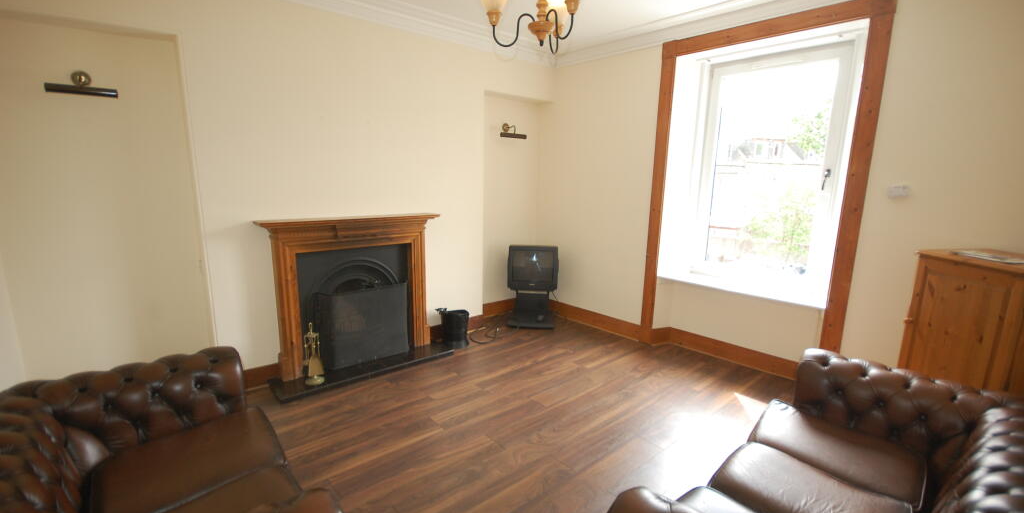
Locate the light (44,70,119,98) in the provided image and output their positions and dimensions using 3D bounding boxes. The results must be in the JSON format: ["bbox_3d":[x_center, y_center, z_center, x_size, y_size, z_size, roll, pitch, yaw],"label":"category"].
[{"bbox_3d":[-2.413,-0.974,2.395,0.296,0.144,0.151,-8,14,-40],"label":"light"}]

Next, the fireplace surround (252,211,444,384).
[{"bbox_3d":[-1.212,0.276,3.421,1.361,1.176,0.191,-8,14,-40],"label":"fireplace surround"}]

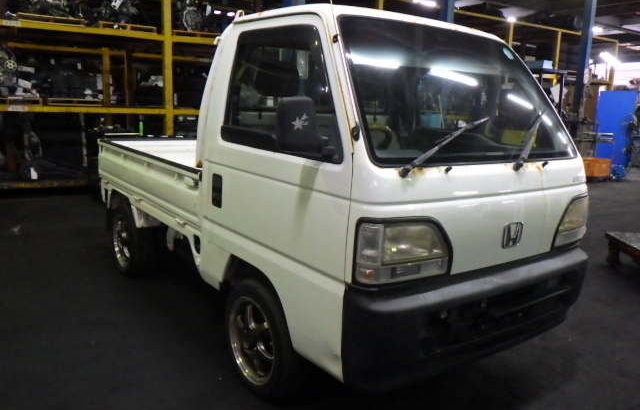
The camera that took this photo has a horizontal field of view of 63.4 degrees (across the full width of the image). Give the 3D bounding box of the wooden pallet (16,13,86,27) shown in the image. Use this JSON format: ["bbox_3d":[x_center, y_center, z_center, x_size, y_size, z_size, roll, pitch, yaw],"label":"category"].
[{"bbox_3d":[-3.805,-2.546,7.238,0.800,0.100,0.800,-6,14,-36],"label":"wooden pallet"}]

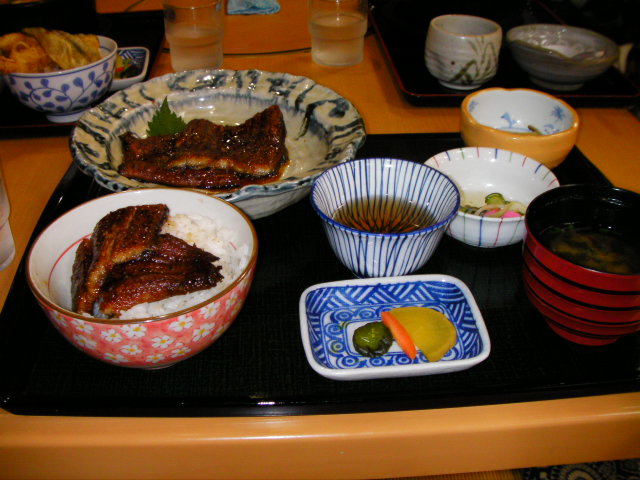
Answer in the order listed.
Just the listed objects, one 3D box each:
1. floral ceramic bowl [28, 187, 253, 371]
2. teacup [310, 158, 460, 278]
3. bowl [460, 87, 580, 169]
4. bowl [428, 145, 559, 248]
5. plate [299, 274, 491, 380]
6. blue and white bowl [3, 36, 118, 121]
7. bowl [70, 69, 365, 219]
[{"bbox_3d":[-0.109,0.036,0.461,0.140,0.076,0.140,1,36,0],"label":"floral ceramic bowl"},{"bbox_3d":[0.049,-0.010,0.540,0.108,0.061,0.108,1,36,0],"label":"teacup"},{"bbox_3d":[0.187,-0.098,0.674,0.108,0.052,0.108,1,36,0],"label":"bowl"},{"bbox_3d":[0.139,-0.030,0.586,0.108,0.044,0.108,1,36,0],"label":"bowl"},{"bbox_3d":[0.047,0.063,0.474,0.117,0.021,0.092,-3,36,-6],"label":"plate"},{"bbox_3d":[-0.274,-0.165,0.742,0.123,0.069,0.123,1,36,0],"label":"blue and white bowl"},{"bbox_3d":[-0.084,-0.070,0.617,0.250,0.066,0.250,1,36,0],"label":"bowl"}]

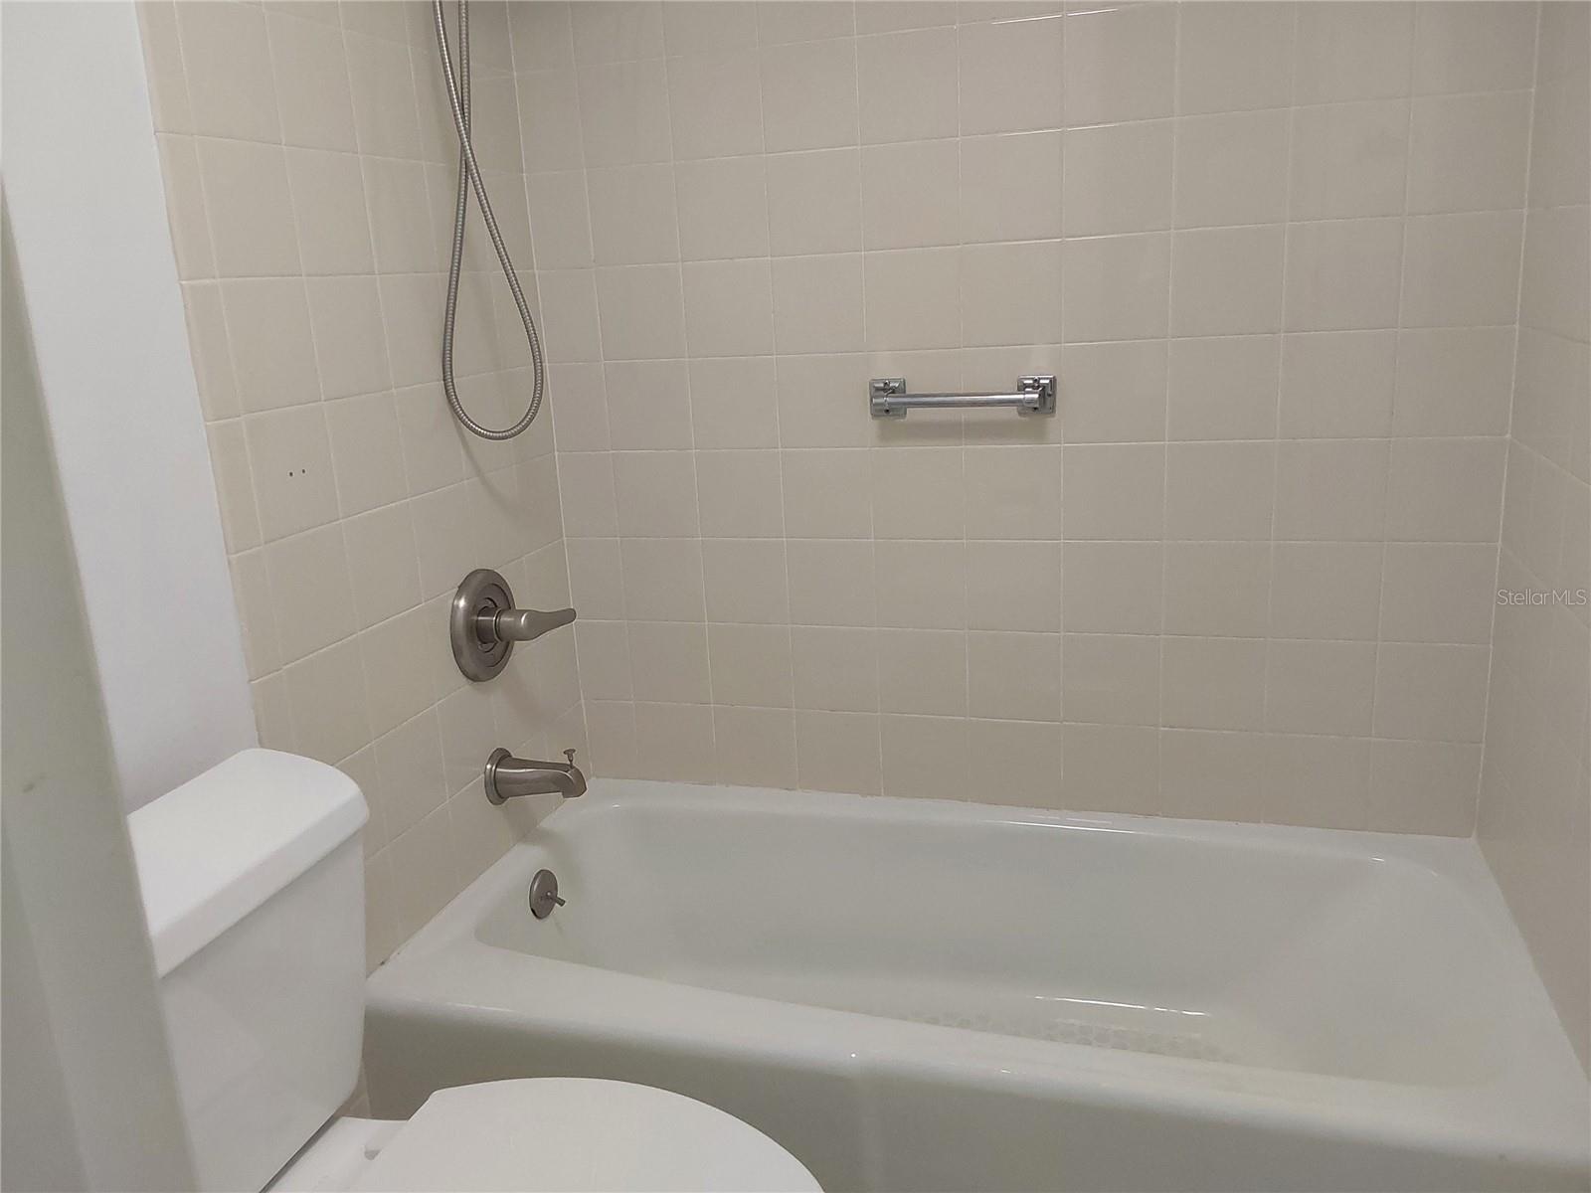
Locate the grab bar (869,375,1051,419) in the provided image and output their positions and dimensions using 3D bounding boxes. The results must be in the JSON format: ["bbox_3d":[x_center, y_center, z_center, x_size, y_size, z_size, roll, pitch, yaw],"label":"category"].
[{"bbox_3d":[0.252,-0.306,1.992,0.293,0.062,0.068,1,15,17],"label":"grab bar"}]

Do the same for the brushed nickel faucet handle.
[{"bbox_3d":[-0.428,0.048,2.003,0.135,0.177,0.177,1,15,17],"label":"brushed nickel faucet handle"}]

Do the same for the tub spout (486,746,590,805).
[{"bbox_3d":[-0.405,0.288,2.060,0.156,0.103,0.091,1,15,17],"label":"tub spout"}]

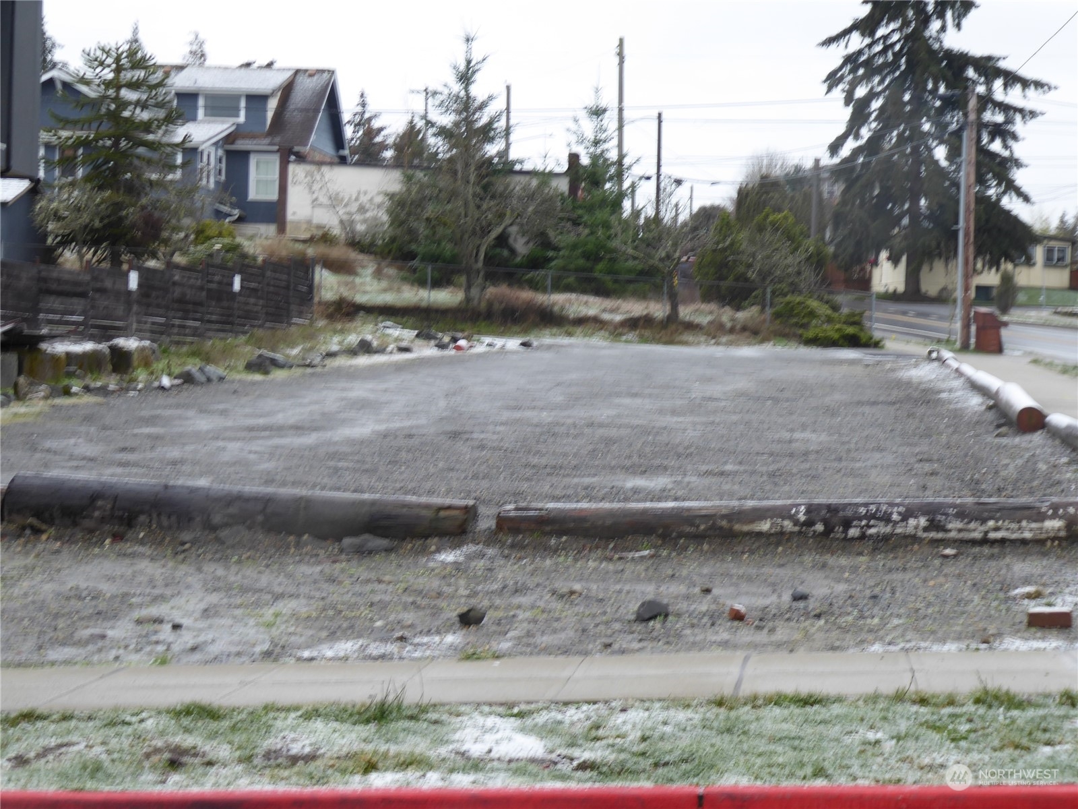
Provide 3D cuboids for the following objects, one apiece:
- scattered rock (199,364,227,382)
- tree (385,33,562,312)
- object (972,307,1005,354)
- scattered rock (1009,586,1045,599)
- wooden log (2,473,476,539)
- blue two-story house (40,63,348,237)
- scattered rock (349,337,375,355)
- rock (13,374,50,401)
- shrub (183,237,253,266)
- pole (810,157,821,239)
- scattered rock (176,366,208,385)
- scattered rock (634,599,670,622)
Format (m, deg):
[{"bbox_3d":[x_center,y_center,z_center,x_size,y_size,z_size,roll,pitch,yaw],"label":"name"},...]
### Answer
[{"bbox_3d":[-5.331,-0.517,38.200,0.460,0.310,0.380,2,3,-8],"label":"scattered rock"},{"bbox_3d":[-1.734,-6.076,60.500,4.500,7.100,4.300,2,3,-2],"label":"tree"},{"bbox_3d":[11.006,-1.798,57.000,0.720,1.150,0.600,1,3,-15],"label":"object"},{"bbox_3d":[2.382,0.919,11.400,0.170,0.065,0.125,1,1,0],"label":"scattered rock"},{"bbox_3d":[-2.159,0.746,16.750,3.420,0.370,0.360,2,3,8],"label":"wooden log"},{"bbox_3d":[-13.744,-9.687,90.000,12.000,6.900,8.500,3,3,8],"label":"blue two-story house"},{"bbox_3d":[-3.588,-1.182,47.500,0.500,0.350,0.420,1,1,0],"label":"scattered rock"},{"bbox_3d":[-6.940,-0.225,32.000,0.510,0.370,0.420,2,3,-12],"label":"rock"},{"bbox_3d":[-8.827,-4.073,64.000,1.950,1.100,1.700,1,1,0],"label":"shrub"},{"bbox_3d":[13.539,-8.604,115.000,0.280,7.200,0.280,2,1,0],"label":"pole"},{"bbox_3d":[-4.531,-0.379,30.500,0.380,0.220,0.320,2,2,7],"label":"scattered rock"},{"bbox_3d":[0.536,0.979,11.100,0.170,0.100,0.140,2,2,7],"label":"scattered rock"}]

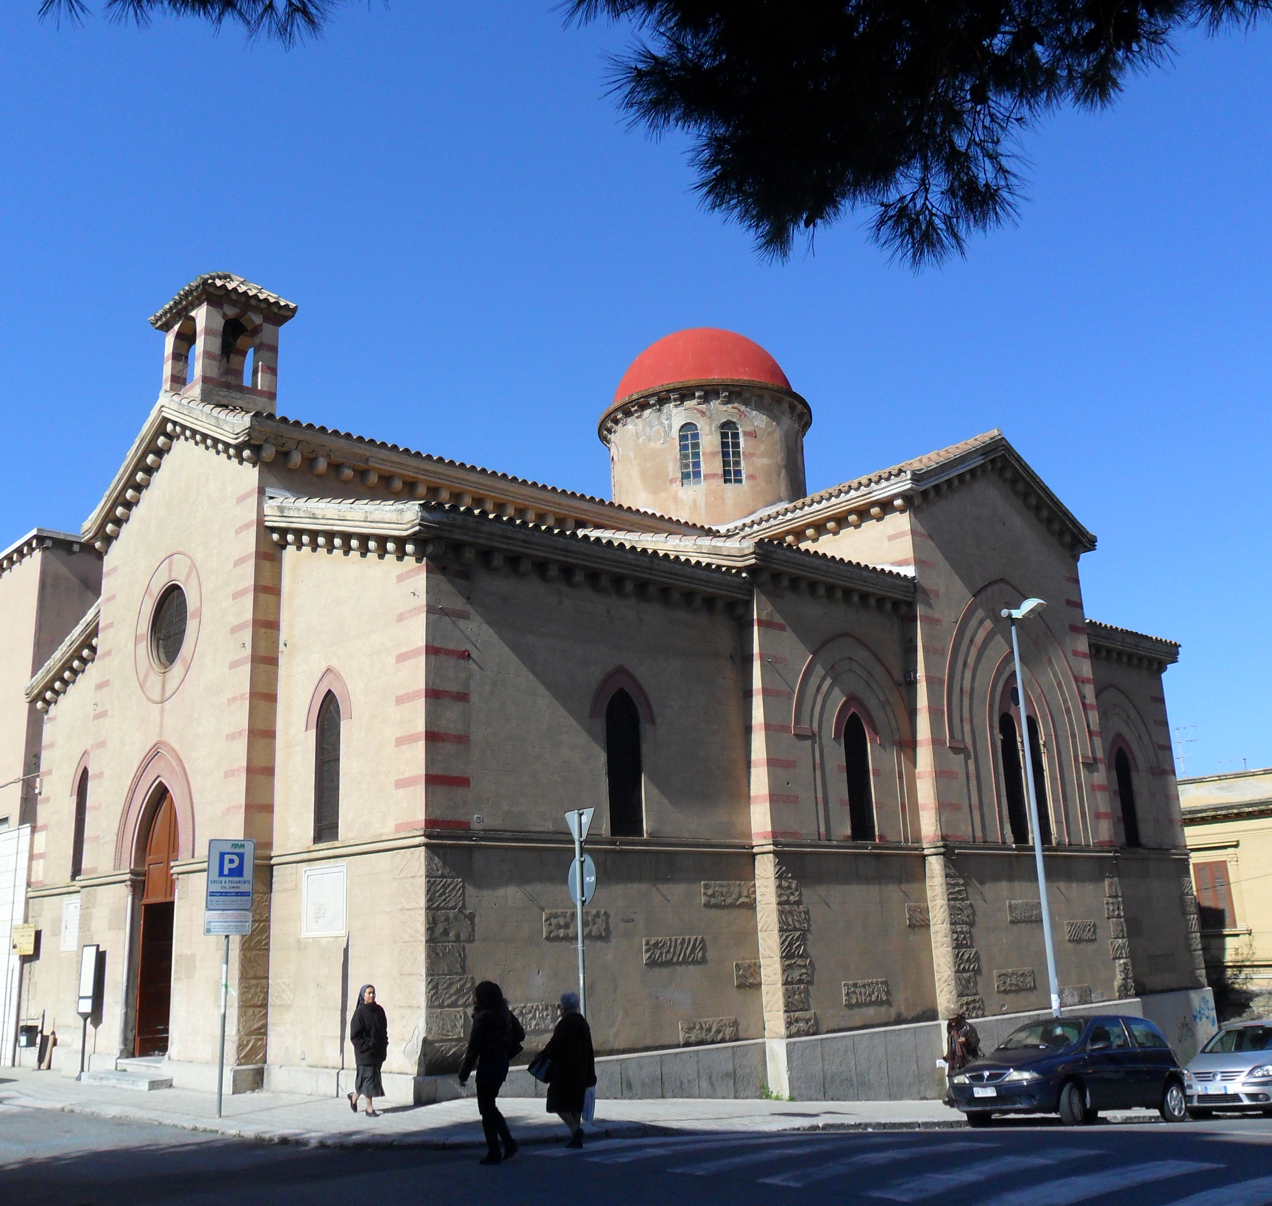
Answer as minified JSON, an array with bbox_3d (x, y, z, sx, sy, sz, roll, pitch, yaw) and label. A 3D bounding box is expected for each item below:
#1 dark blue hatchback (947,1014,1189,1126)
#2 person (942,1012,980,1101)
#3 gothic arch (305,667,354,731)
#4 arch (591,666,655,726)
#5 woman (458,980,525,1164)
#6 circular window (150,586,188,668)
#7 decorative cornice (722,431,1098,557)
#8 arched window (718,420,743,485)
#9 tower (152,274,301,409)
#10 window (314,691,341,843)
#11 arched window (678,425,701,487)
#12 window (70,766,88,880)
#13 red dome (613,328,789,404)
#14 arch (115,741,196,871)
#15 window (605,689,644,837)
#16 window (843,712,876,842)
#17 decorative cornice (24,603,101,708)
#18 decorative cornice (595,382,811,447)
[{"bbox_3d":[5.989,6.438,17.343,3.720,1.435,1.690,15,-28,-34],"label":"dark blue hatchback"},{"bbox_3d":[5.848,8.167,22.500,0.500,1.570,0.550,7,-17,-32],"label":"person"},{"bbox_3d":[-4.969,1.500,20.325,0.160,0.969,1.489,11,-20,-42],"label":"gothic arch"},{"bbox_3d":[-0.225,1.453,20.174,1.380,0.900,0.200,10,-19,-41],"label":"arch"},{"bbox_3d":[-1.431,4.608,12.401,0.550,1.670,0.520,-12,-18,34],"label":"woman"},{"bbox_3d":[-9.005,0.504,24.497,0.250,1.775,1.805,11,-20,-42],"label":"circular window"},{"bbox_3d":[6.808,-2.241,31.077,7.956,2.499,5.447,11,-20,-42],"label":"decorative cornice"},{"bbox_3d":[2.455,-3.877,32.350,0.550,1.750,0.200,0,-15,-10],"label":"arched window"},{"bbox_3d":[-8.560,-5.257,25.905,2.050,3.400,2.450,10,-19,-41],"label":"tower"},{"bbox_3d":[-4.848,2.598,20.103,0.220,2.438,0.765,11,-20,-42],"label":"window"},{"bbox_3d":[1.498,-4.015,34.016,0.587,1.807,0.200,-6,-15,12],"label":"arched window"},{"bbox_3d":[-12.110,4.845,27.633,0.220,2.479,0.724,11,-20,-42],"label":"window"},{"bbox_3d":[1.861,-6.305,35.677,5.150,2.600,5.150,-2,-14,-1],"label":"red dome"},{"bbox_3d":[-8.925,3.768,23.736,0.450,2.356,3.662,11,-20,-42],"label":"arch"},{"bbox_3d":[-0.184,2.518,19.981,0.780,2.380,0.220,10,-19,-41],"label":"window"},{"bbox_3d":[4.089,3.208,23.297,0.780,2.380,0.220,10,-19,-41],"label":"window"},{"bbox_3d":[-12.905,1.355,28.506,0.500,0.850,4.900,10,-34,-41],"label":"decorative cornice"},{"bbox_3d":[1.925,-4.756,35.279,6.000,0.650,6.000,-2,-14,-1],"label":"decorative cornice"}]

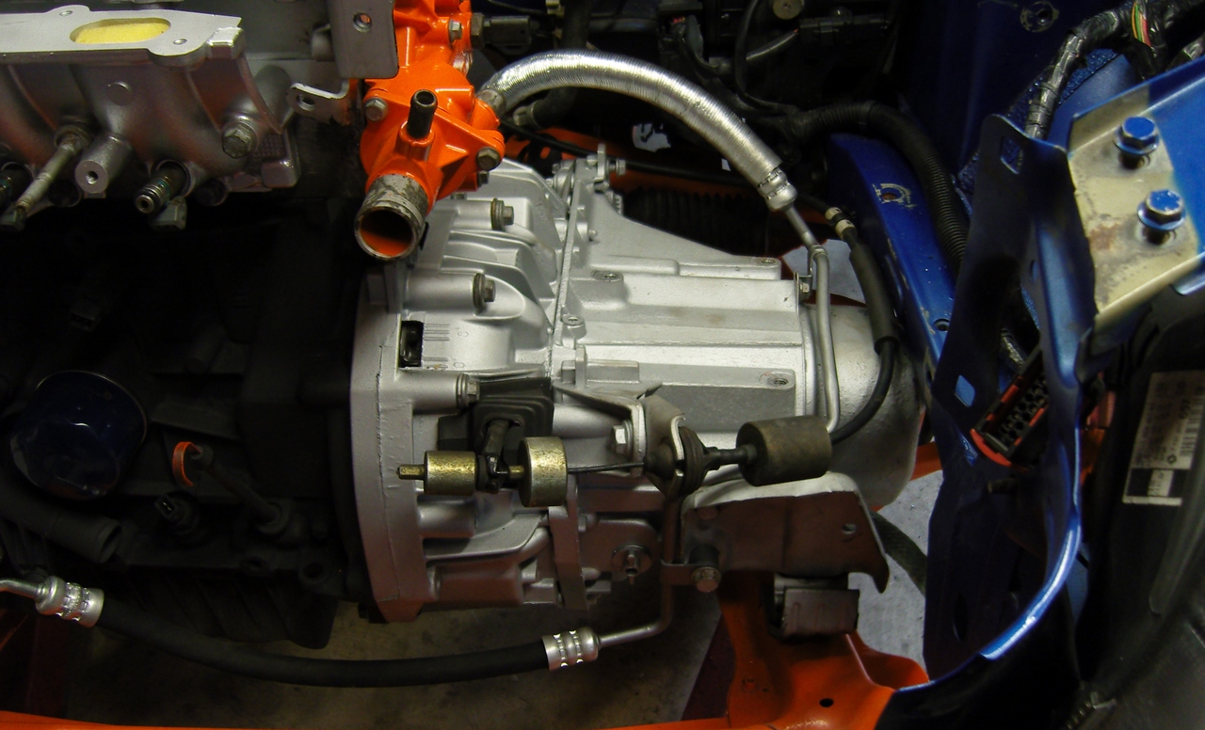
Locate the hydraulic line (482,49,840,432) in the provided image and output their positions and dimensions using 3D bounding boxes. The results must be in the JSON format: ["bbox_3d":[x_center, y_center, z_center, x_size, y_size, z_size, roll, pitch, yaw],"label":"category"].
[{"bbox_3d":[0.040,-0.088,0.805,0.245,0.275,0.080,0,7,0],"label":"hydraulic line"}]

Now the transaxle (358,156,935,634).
[{"bbox_3d":[0.046,-0.002,0.947,0.380,0.345,0.410,0,42,4],"label":"transaxle"}]

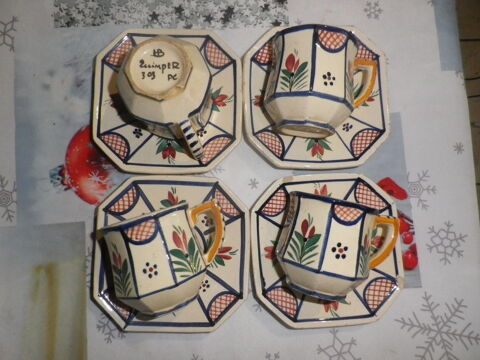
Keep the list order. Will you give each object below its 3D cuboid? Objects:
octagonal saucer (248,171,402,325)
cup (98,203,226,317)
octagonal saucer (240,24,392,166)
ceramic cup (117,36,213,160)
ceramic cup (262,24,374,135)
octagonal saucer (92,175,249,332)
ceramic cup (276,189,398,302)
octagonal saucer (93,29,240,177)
[{"bbox_3d":[0.082,0.065,0.332,0.140,0.019,0.140,-4,85,-3],"label":"octagonal saucer"},{"bbox_3d":[-0.056,0.064,0.289,0.097,0.073,0.076,-16,91,-6],"label":"cup"},{"bbox_3d":[0.075,-0.082,0.345,0.140,0.019,0.140,-2,85,-3],"label":"octagonal saucer"},{"bbox_3d":[-0.057,-0.069,0.298,0.073,0.076,0.097,-27,84,-6],"label":"ceramic cup"},{"bbox_3d":[0.073,-0.080,0.308,0.097,0.073,0.076,6,90,-13],"label":"ceramic cup"},{"bbox_3d":[-0.062,0.068,0.324,0.140,0.019,0.140,2,85,-3],"label":"octagonal saucer"},{"bbox_3d":[0.083,0.058,0.295,0.097,0.073,0.076,12,88,-6],"label":"ceramic cup"},{"bbox_3d":[-0.069,-0.077,0.337,0.140,0.019,0.140,1,85,-3],"label":"octagonal saucer"}]

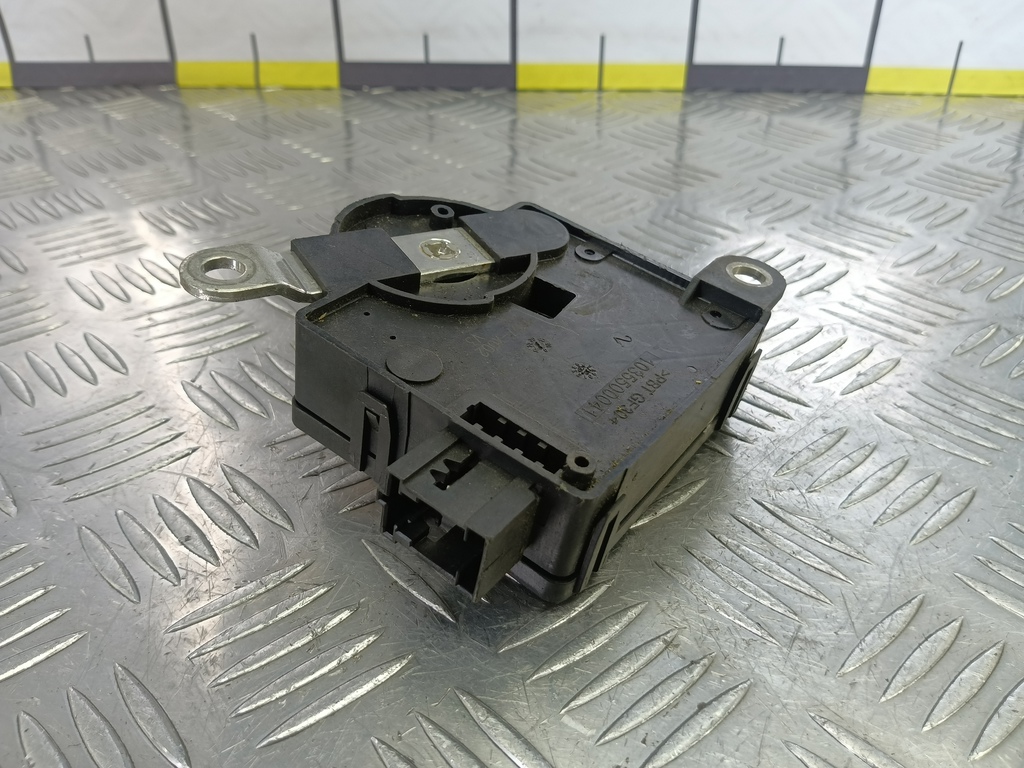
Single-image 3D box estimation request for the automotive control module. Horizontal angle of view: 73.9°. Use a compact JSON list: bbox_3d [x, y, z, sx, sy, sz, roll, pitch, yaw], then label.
[{"bbox_3d":[-0.005,-0.013,0.171,0.112,0.033,0.114,30,45,25],"label":"automotive control module"}]

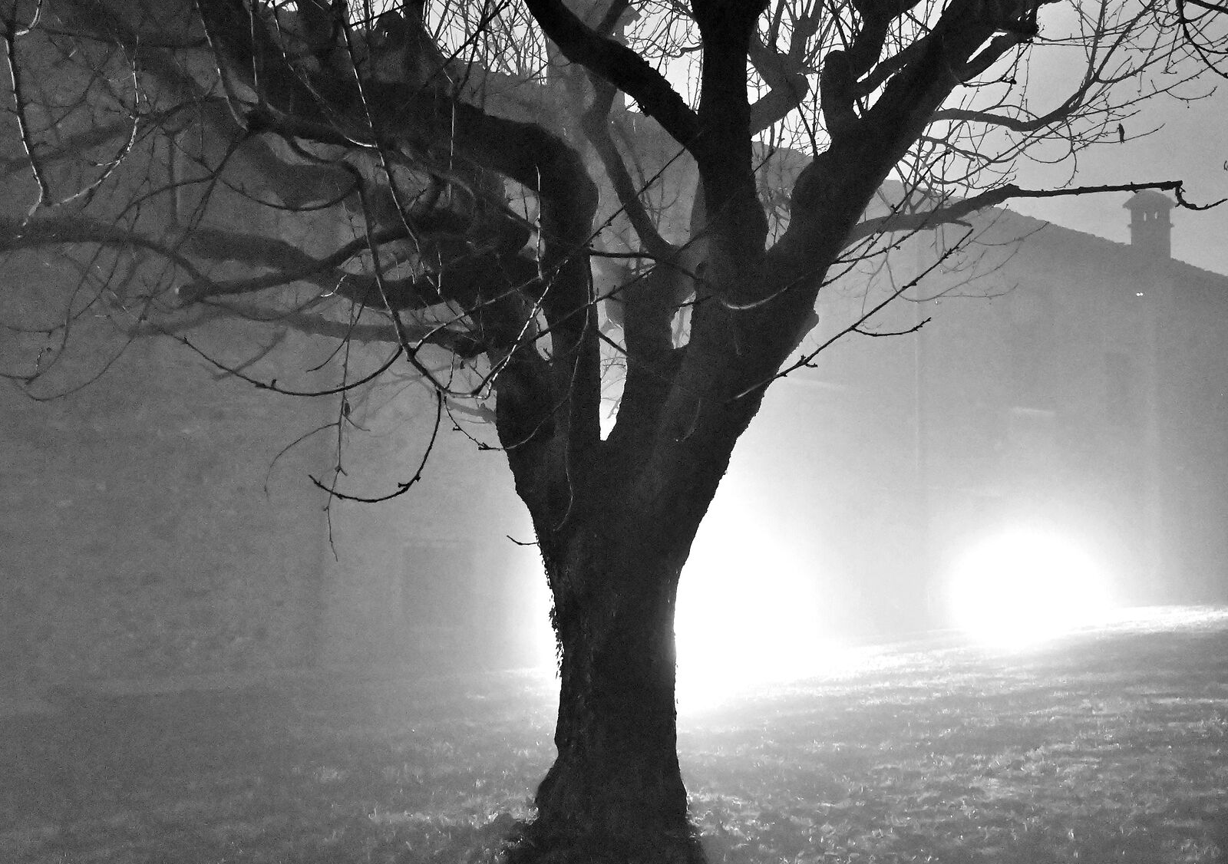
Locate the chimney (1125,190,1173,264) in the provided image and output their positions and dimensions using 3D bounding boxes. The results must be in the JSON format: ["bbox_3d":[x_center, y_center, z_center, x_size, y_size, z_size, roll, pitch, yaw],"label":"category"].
[{"bbox_3d":[8.494,-3.279,19.500,0.700,1.150,0.700,4,-5,-40],"label":"chimney"}]

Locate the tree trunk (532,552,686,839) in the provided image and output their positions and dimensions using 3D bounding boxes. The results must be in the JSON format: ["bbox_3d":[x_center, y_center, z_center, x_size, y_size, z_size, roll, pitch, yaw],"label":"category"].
[{"bbox_3d":[-0.014,1.255,6.000,0.730,1.420,0.680,1,-4,0],"label":"tree trunk"}]

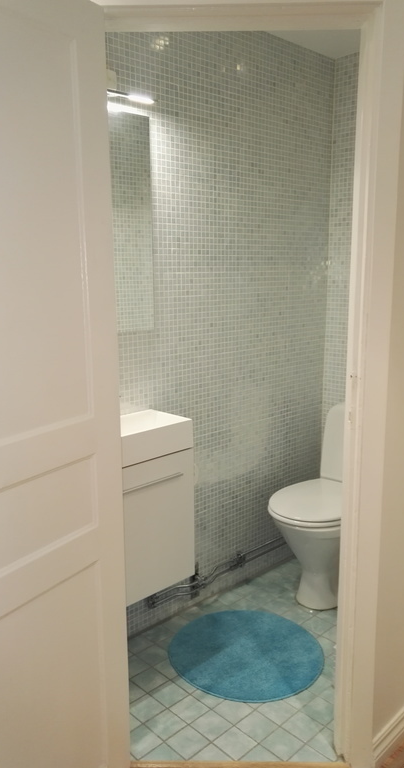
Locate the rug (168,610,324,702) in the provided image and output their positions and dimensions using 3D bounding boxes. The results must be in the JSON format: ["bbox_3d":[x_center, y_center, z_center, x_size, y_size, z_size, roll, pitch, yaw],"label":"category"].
[{"bbox_3d":[0.168,1.023,2.093,0.561,0.015,0.556,-1,10,0],"label":"rug"}]

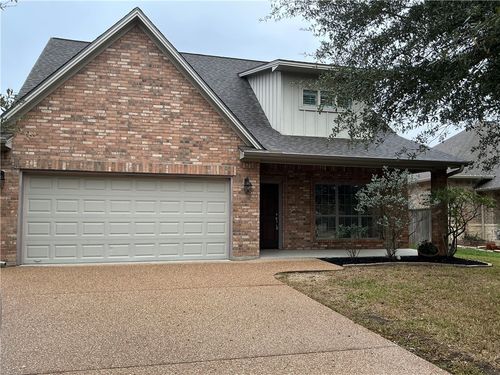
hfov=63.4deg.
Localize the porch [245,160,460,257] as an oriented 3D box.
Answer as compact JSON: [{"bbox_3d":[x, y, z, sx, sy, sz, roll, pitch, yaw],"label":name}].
[{"bbox_3d":[2.984,0.676,12.537,6.350,2.680,2.100,1,-2,-16],"label":"porch"}]

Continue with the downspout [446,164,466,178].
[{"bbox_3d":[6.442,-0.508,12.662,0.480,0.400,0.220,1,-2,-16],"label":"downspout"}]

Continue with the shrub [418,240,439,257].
[{"bbox_3d":[5.359,1.842,12.209,0.580,0.460,0.560,1,-2,-16],"label":"shrub"}]

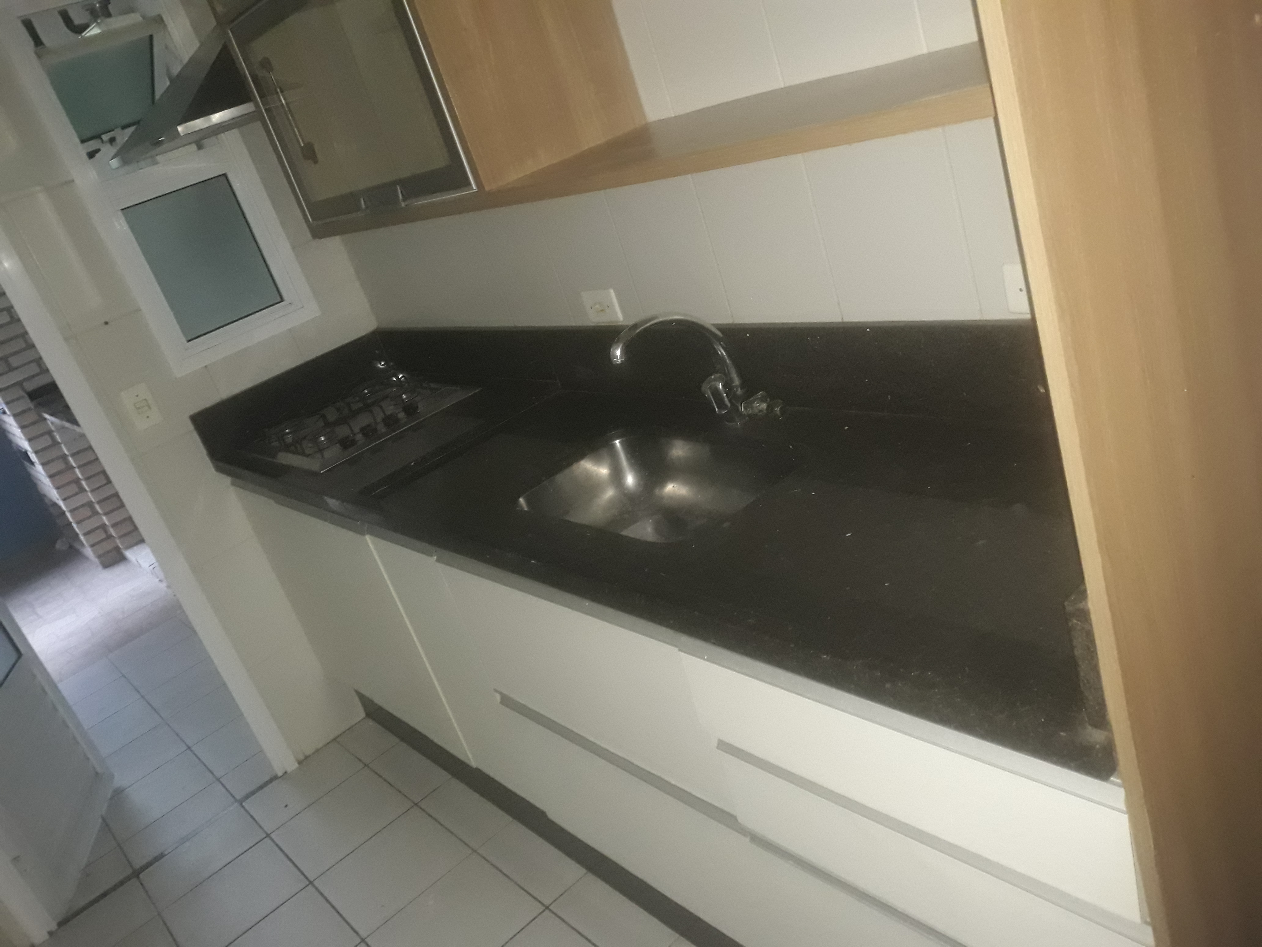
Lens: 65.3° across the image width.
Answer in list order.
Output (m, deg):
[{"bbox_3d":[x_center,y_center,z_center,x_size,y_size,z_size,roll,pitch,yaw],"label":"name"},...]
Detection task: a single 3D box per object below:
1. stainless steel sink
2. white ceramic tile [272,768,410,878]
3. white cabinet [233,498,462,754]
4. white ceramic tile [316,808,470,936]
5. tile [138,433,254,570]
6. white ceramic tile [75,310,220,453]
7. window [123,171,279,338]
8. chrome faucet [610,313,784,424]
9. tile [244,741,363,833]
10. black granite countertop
[{"bbox_3d":[0.050,0.079,1.685,0.306,0.140,0.487,-33,26,-32],"label":"stainless steel sink"},{"bbox_3d":[-0.770,0.926,2.625,0.307,0.010,0.307,-33,26,-31],"label":"white ceramic tile"},{"bbox_3d":[-0.533,0.220,2.638,0.564,0.650,0.893,-33,26,-31],"label":"white cabinet"},{"bbox_3d":[-0.577,0.959,2.389,0.307,0.010,0.307,-33,26,-31],"label":"white ceramic tile"},{"bbox_3d":[-1.143,0.047,2.699,0.252,0.338,0.010,-33,26,-32],"label":"tile"},{"bbox_3d":[-1.244,-0.254,2.578,0.250,0.335,0.010,-33,26,-31],"label":"white ceramic tile"},{"bbox_3d":[-1.133,-0.575,2.626,0.285,0.360,0.020,-33,26,-32],"label":"window"},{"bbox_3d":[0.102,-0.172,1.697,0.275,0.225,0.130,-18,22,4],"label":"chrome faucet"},{"bbox_3d":[-0.941,0.898,2.836,0.307,0.010,0.231,-33,26,-32],"label":"tile"},{"bbox_3d":[-0.171,-0.085,1.888,0.610,0.178,2.440,-33,26,-32],"label":"black granite countertop"}]

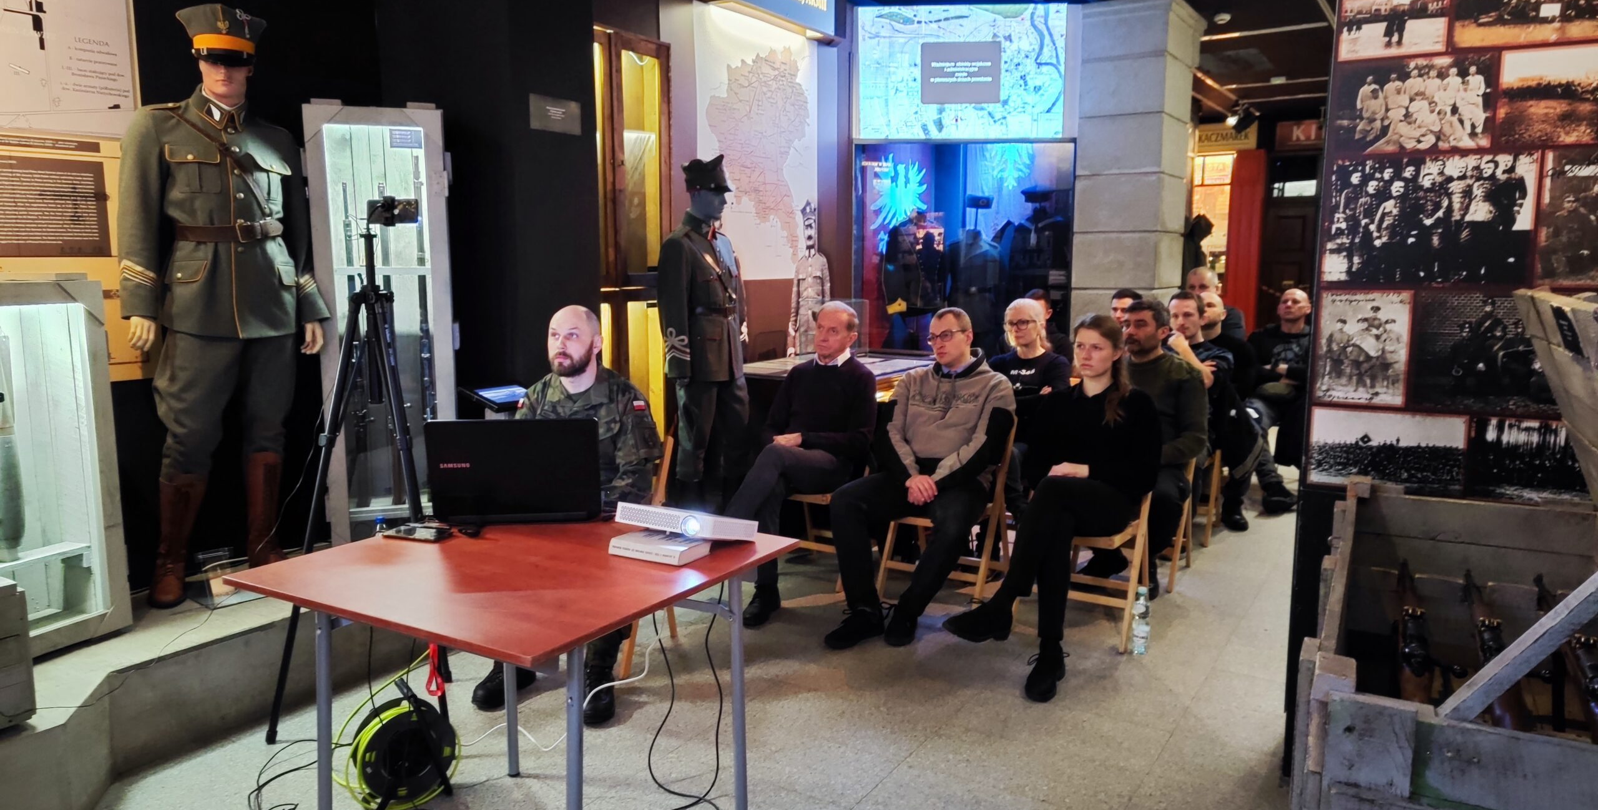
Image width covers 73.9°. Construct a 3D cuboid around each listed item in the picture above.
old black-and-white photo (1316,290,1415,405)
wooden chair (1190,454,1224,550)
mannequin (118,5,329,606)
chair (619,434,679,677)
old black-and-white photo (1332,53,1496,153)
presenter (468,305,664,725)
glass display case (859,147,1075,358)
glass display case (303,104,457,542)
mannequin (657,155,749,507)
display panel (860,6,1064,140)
[{"bbox_3d":[1.419,-0.141,2.672,0.204,0.290,0.015,5,9,30],"label":"old black-and-white photo"},{"bbox_3d":[1.907,0.267,5.390,0.440,0.770,0.460,5,10,32],"label":"wooden chair"},{"bbox_3d":[-1.889,-0.331,3.513,0.380,1.903,0.640,7,11,40],"label":"mannequin"},{"bbox_3d":[-0.706,0.496,3.780,0.440,0.770,0.460,3,9,20],"label":"chair"},{"bbox_3d":[1.504,-0.734,2.606,0.340,0.218,0.012,5,9,31],"label":"old black-and-white photo"},{"bbox_3d":[-0.758,0.300,3.599,0.617,1.264,0.869,2,8,12],"label":"presenter"},{"bbox_3d":[1.170,-1.067,7.709,1.537,1.637,0.202,1,8,5],"label":"glass display case"},{"bbox_3d":[-1.550,-0.267,3.997,0.512,1.670,0.243,-3,8,-20],"label":"glass display case"},{"bbox_3d":[-0.440,-0.200,4.939,0.384,1.900,0.536,5,9,31],"label":"mannequin"},{"bbox_3d":[1.110,-2.264,7.255,1.408,0.897,0.050,1,8,5],"label":"display panel"}]

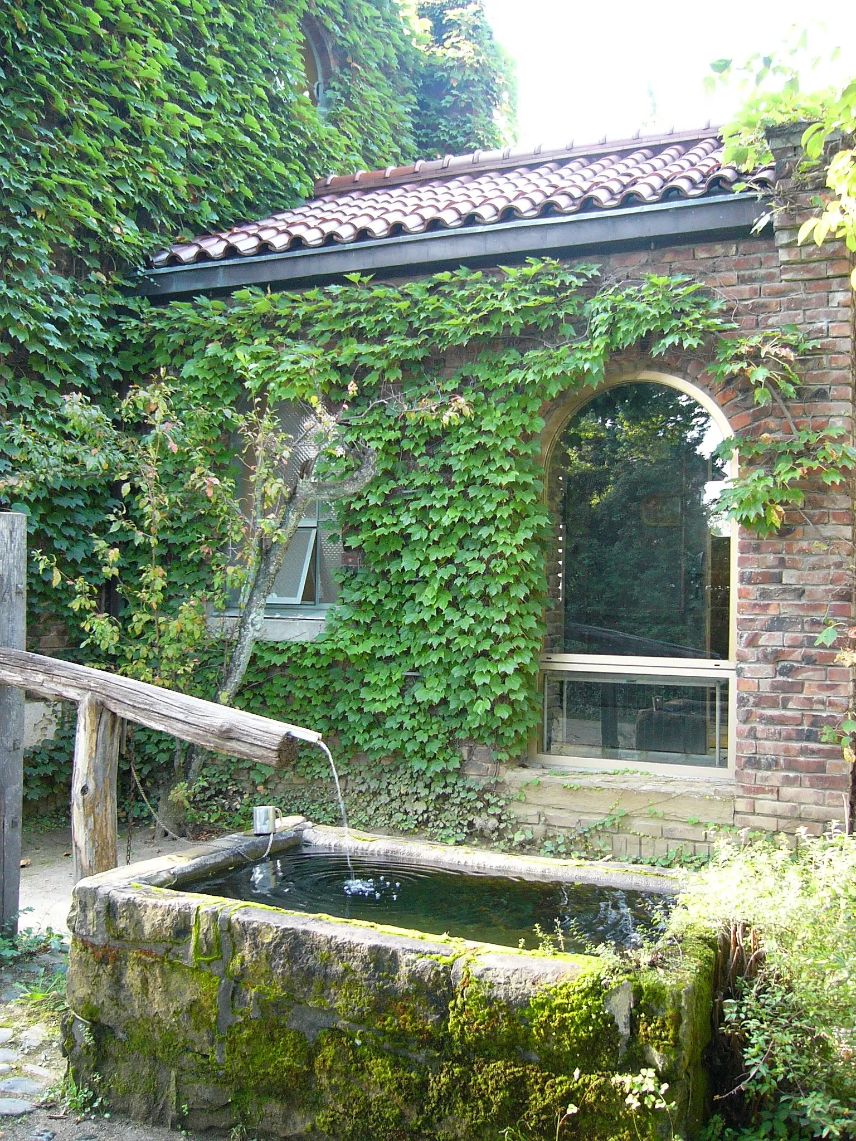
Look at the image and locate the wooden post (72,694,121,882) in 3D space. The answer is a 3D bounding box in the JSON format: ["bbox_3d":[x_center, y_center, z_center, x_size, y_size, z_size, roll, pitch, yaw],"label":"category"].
[{"bbox_3d":[-1.113,0.940,3.828,0.158,1.070,0.155,1,-1,-16],"label":"wooden post"}]

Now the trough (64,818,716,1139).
[{"bbox_3d":[0.010,1.183,3.290,1.730,0.590,1.170,0,-2,28],"label":"trough"}]

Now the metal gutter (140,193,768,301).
[{"bbox_3d":[-0.019,-1.781,6.519,3.840,0.160,0.170,0,-1,25],"label":"metal gutter"}]

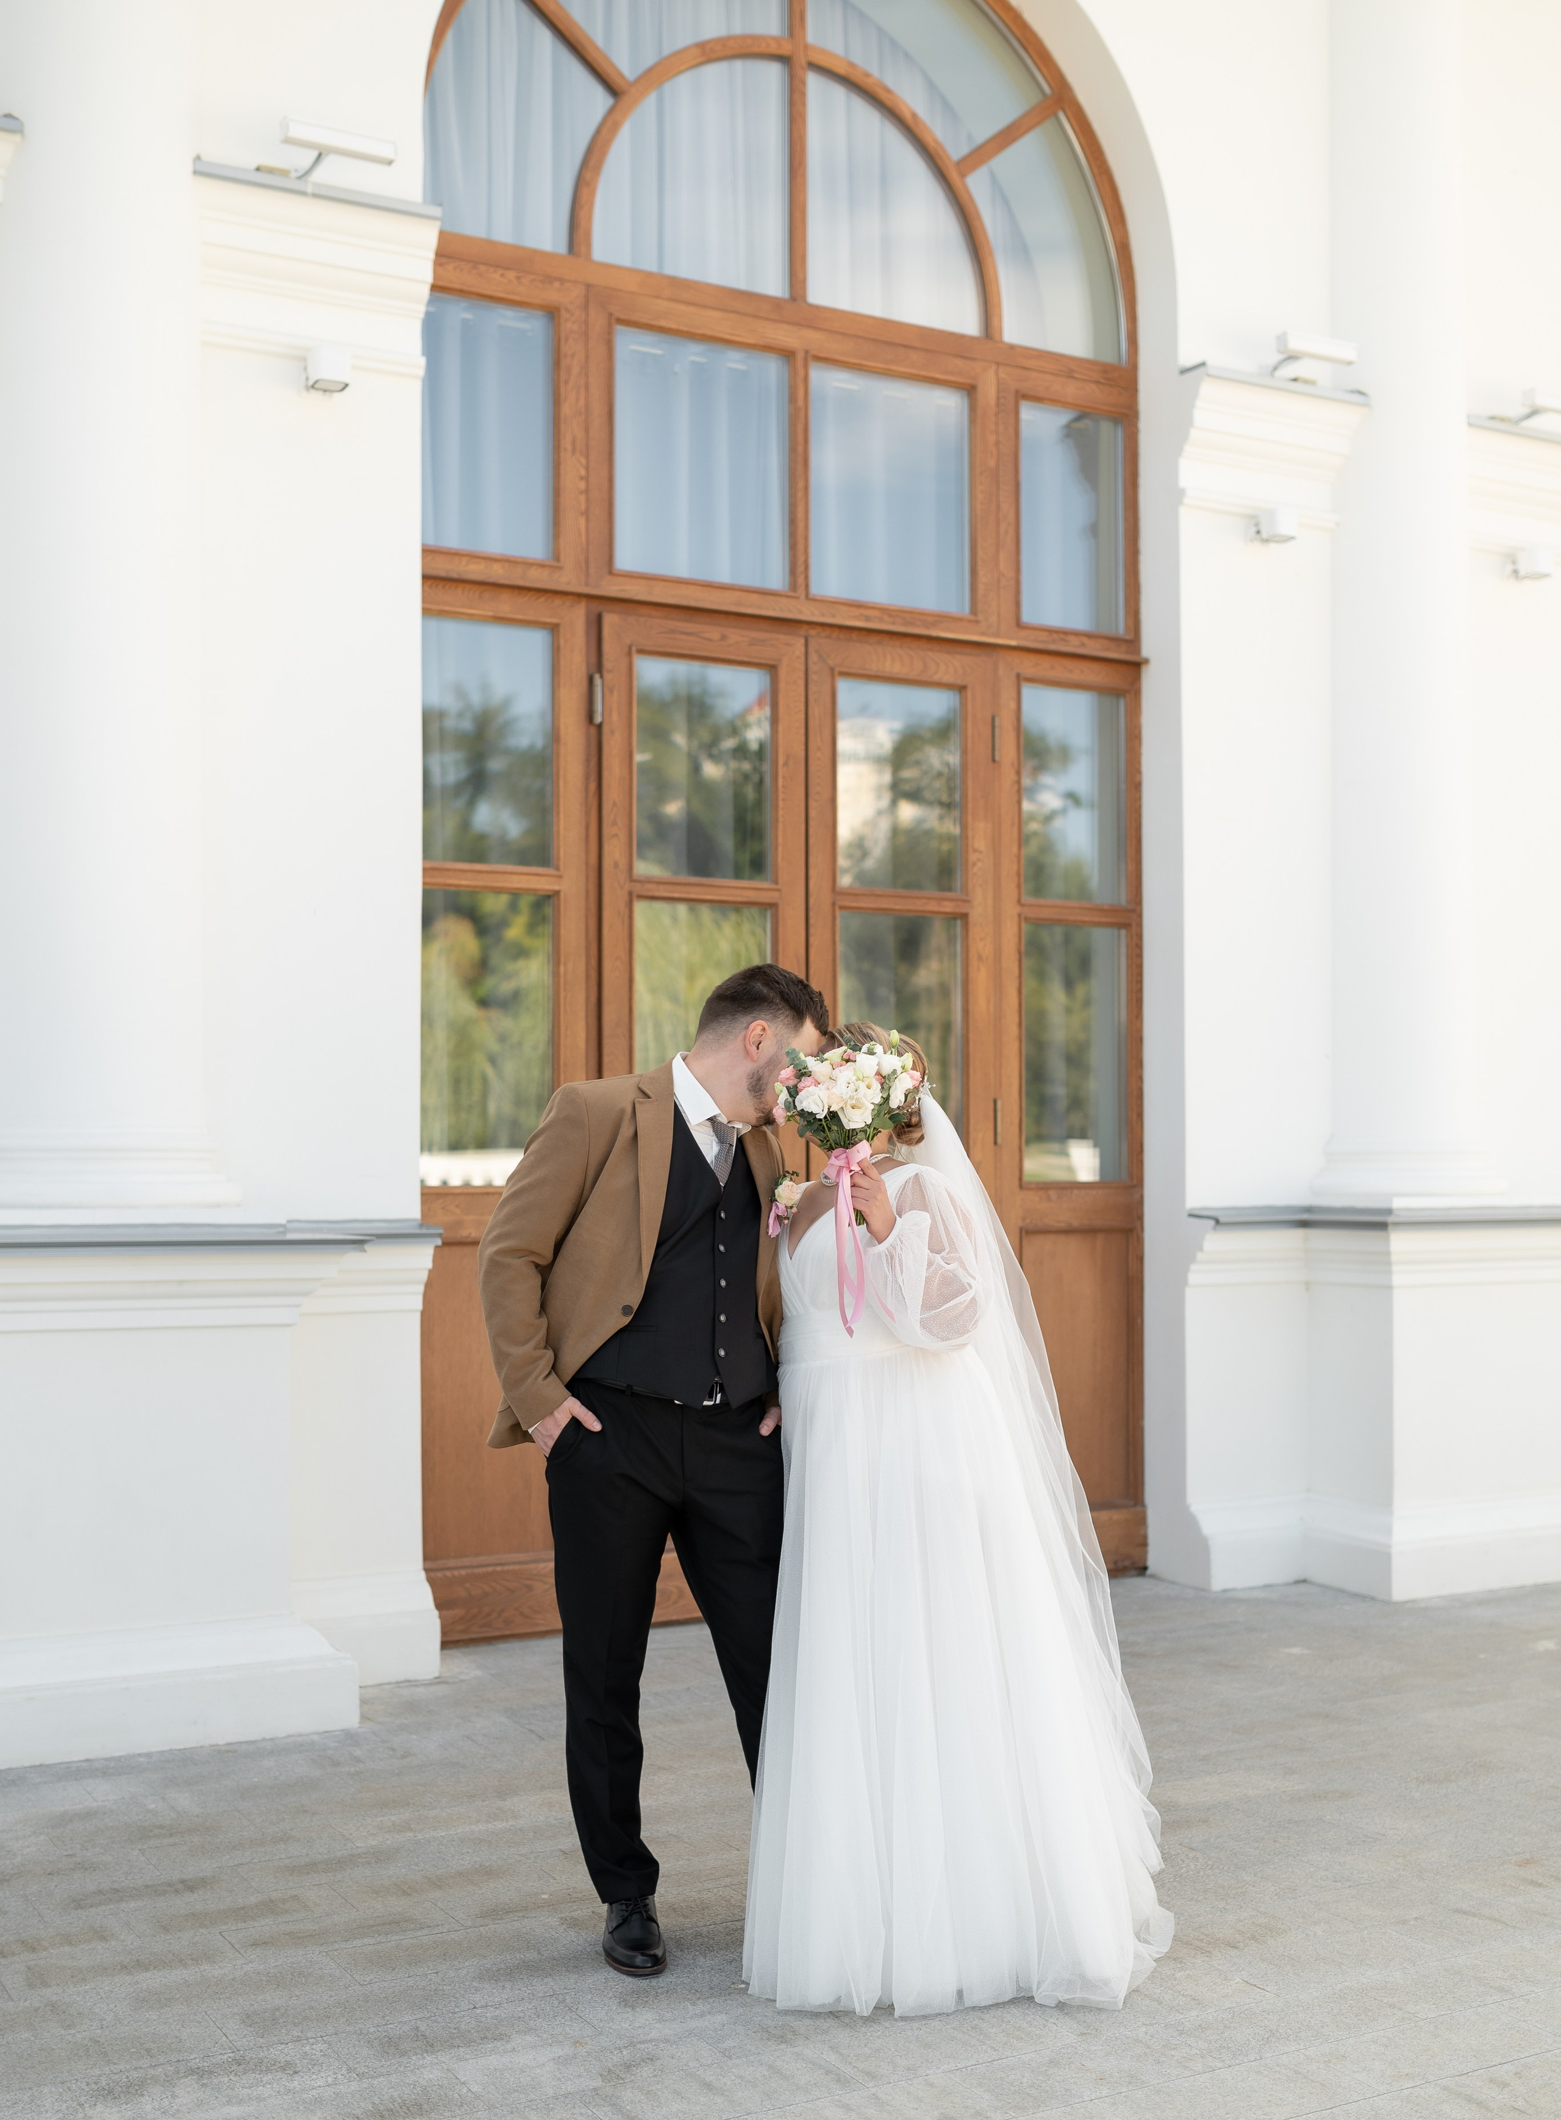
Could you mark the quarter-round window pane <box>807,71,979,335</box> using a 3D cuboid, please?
[{"bbox_3d":[0.388,-2.833,7.539,0.672,0.771,0.030,1,-3,-27],"label":"quarter-round window pane"}]

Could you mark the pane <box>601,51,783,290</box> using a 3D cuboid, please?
[{"bbox_3d":[-0.276,-2.858,7.203,0.676,0.778,0.030,1,-3,-27],"label":"pane"}]

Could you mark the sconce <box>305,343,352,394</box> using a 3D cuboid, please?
[{"bbox_3d":[-1.249,-1.897,6.279,0.095,0.105,0.130,1,-3,-27],"label":"sconce"}]

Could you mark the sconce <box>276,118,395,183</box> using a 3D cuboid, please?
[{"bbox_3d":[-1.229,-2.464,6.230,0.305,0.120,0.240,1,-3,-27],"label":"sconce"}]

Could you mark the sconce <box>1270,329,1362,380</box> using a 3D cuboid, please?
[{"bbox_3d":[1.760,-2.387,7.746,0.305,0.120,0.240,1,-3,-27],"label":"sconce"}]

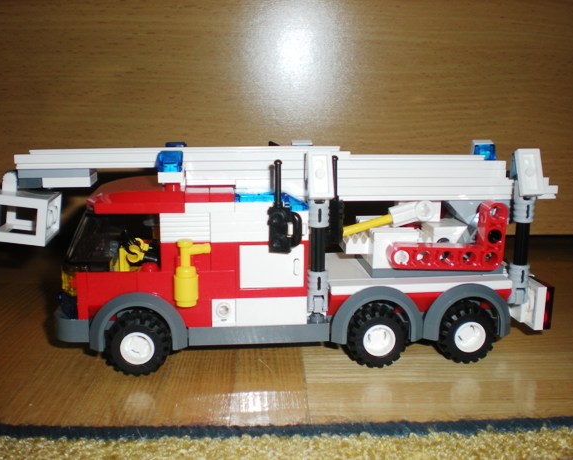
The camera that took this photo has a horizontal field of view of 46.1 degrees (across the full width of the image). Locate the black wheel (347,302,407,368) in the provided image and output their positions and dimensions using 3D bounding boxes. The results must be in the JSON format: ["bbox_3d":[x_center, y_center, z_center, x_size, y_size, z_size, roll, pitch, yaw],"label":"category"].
[{"bbox_3d":[0.031,0.036,0.233,0.021,0.021,0.012,-1,10,-7],"label":"black wheel"}]

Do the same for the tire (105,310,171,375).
[{"bbox_3d":[-0.049,0.038,0.223,0.021,0.021,0.012,-1,10,-7],"label":"tire"}]

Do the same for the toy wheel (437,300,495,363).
[{"bbox_3d":[0.062,0.036,0.237,0.021,0.021,0.012,-1,10,-7],"label":"toy wheel"}]

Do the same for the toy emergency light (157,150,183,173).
[{"bbox_3d":[-0.037,-0.022,0.217,0.008,0.007,0.008,-1,10,-7],"label":"toy emergency light"}]

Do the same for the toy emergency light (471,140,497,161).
[{"bbox_3d":[0.079,-0.031,0.267,0.008,0.008,0.007,-1,10,-7],"label":"toy emergency light"}]

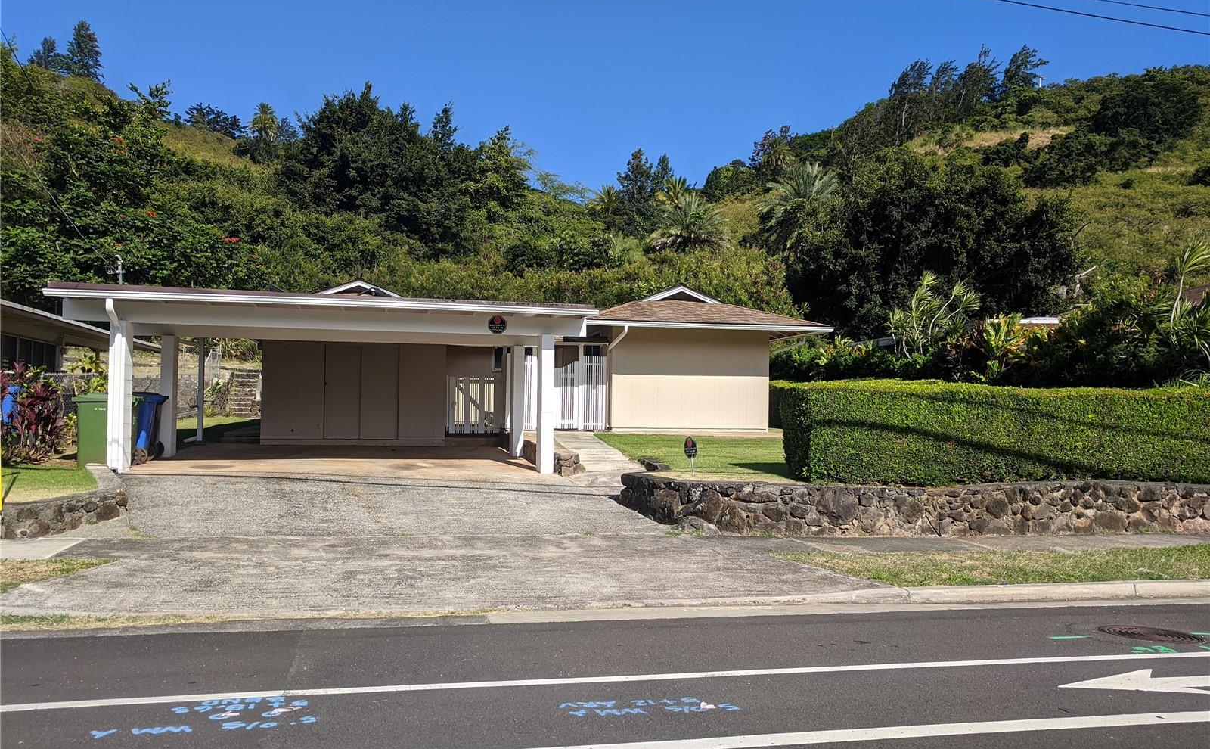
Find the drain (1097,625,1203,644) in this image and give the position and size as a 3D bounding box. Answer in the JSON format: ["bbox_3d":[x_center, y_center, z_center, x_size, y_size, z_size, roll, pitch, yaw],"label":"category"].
[{"bbox_3d":[4.287,2.061,7.149,0.715,0.040,0.715,1,-3,-12],"label":"drain"}]

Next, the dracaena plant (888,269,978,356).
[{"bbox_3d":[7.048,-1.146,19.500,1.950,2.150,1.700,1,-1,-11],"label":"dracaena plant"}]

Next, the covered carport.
[{"bbox_3d":[-4.486,0.226,16.086,7.340,2.560,7.450,1,-2,-12],"label":"covered carport"}]

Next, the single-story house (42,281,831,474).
[{"bbox_3d":[-2.302,-0.207,20.775,13.600,3.730,15.650,1,-2,-12],"label":"single-story house"}]

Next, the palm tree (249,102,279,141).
[{"bbox_3d":[-52.429,-38.481,139.990,4.500,6.800,4.500,1,-2,-12],"label":"palm tree"}]

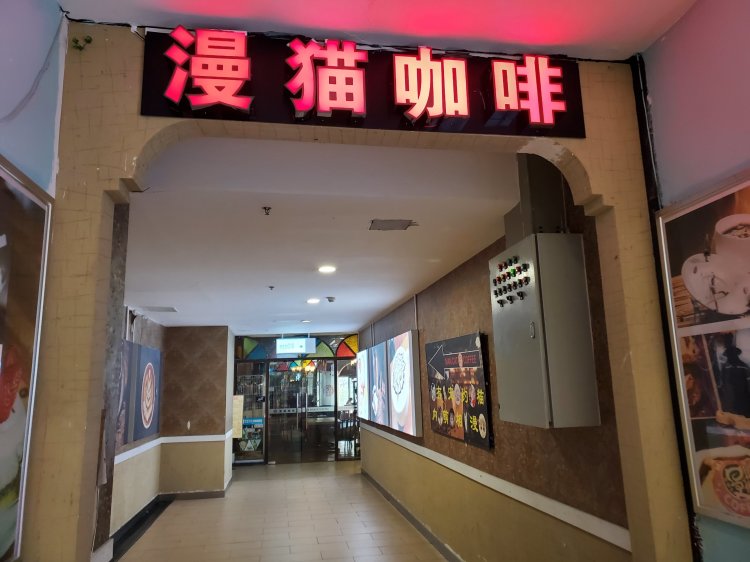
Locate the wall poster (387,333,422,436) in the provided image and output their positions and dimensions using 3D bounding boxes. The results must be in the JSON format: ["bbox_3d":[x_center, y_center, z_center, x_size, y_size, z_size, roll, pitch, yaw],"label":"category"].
[{"bbox_3d":[0.340,1.253,6.911,0.071,1.150,1.497,0,-11,-10],"label":"wall poster"}]

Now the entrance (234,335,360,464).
[{"bbox_3d":[-1.656,2.530,12.249,2.745,2.793,0.161,0,-11,-10],"label":"entrance"}]

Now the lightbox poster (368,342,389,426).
[{"bbox_3d":[0.079,1.534,8.417,0.071,1.140,1.546,0,-11,-10],"label":"lightbox poster"}]

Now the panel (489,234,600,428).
[{"bbox_3d":[0.901,0.287,3.101,0.269,0.958,0.631,0,-11,-10],"label":"panel"}]

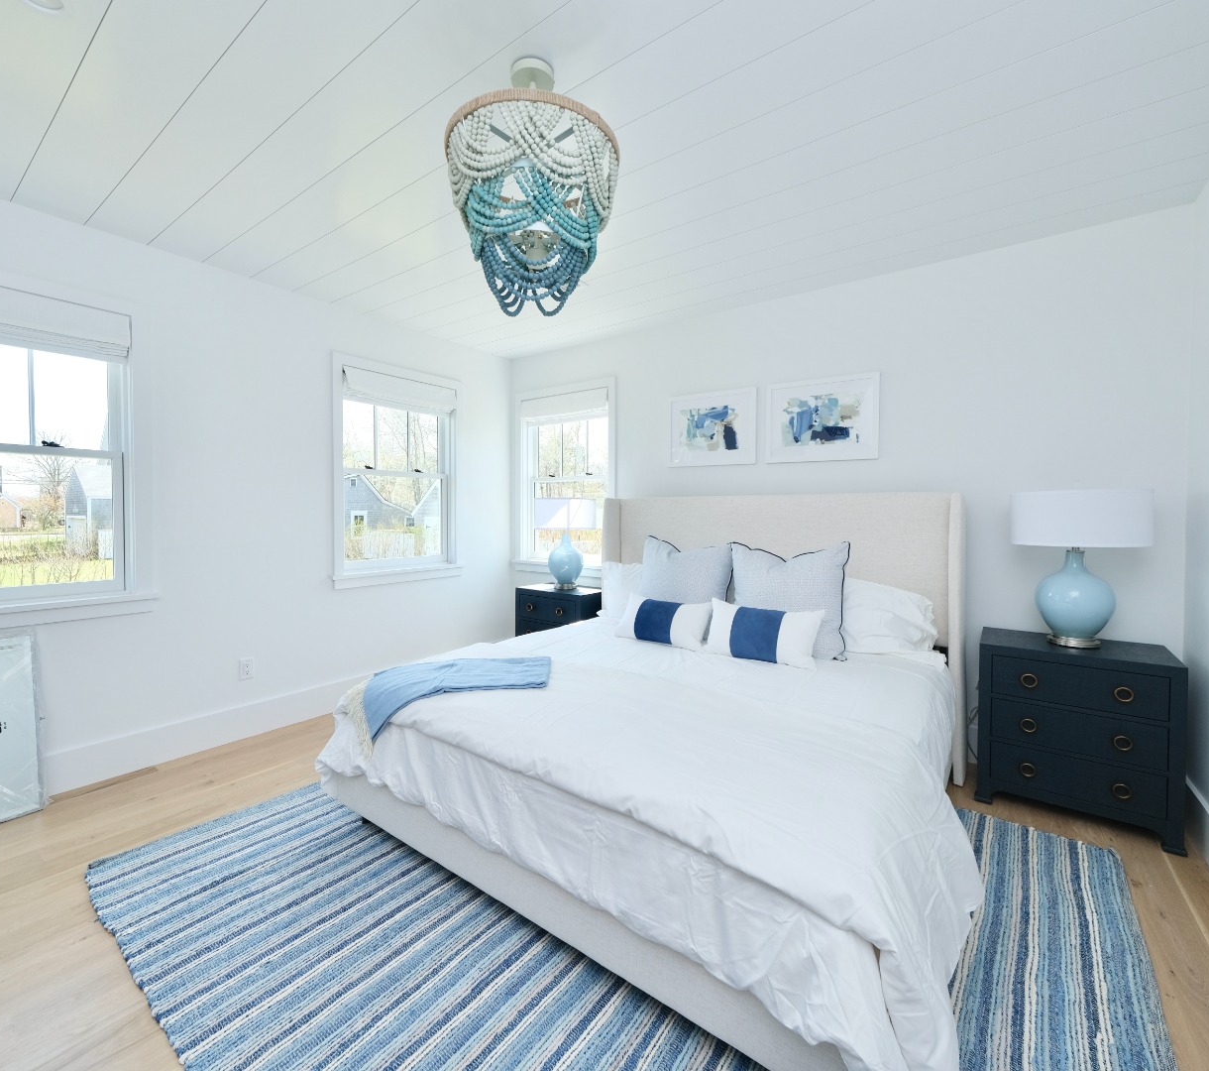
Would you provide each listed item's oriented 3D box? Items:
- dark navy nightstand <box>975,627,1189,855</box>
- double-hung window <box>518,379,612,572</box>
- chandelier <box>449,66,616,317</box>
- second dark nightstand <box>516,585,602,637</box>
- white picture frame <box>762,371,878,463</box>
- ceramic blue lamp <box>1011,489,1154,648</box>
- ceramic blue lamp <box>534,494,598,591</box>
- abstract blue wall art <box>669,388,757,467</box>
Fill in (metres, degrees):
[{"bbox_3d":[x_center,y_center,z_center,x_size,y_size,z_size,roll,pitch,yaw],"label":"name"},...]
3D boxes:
[{"bbox_3d":[2.065,0.841,2.387,0.649,0.712,0.450,2,3,36],"label":"dark navy nightstand"},{"bbox_3d":[-0.335,-0.457,4.391,1.054,1.529,0.120,2,3,36],"label":"double-hung window"},{"bbox_3d":[-0.222,-1.067,1.664,0.533,0.700,0.533,0,2,0],"label":"chandelier"},{"bbox_3d":[-0.302,0.771,4.121,0.636,0.713,0.443,2,3,36],"label":"second dark nightstand"},{"bbox_3d":[1.279,-0.684,3.184,0.636,0.493,0.030,2,3,36],"label":"white picture frame"},{"bbox_3d":[2.088,0.136,2.359,0.466,0.694,0.466,2,3,36],"label":"ceramic blue lamp"},{"bbox_3d":[-0.296,0.069,4.098,0.466,0.694,0.466,0,2,0],"label":"ceramic blue lamp"},{"bbox_3d":[0.710,-0.716,3.593,0.630,0.493,0.030,2,3,36],"label":"abstract blue wall art"}]

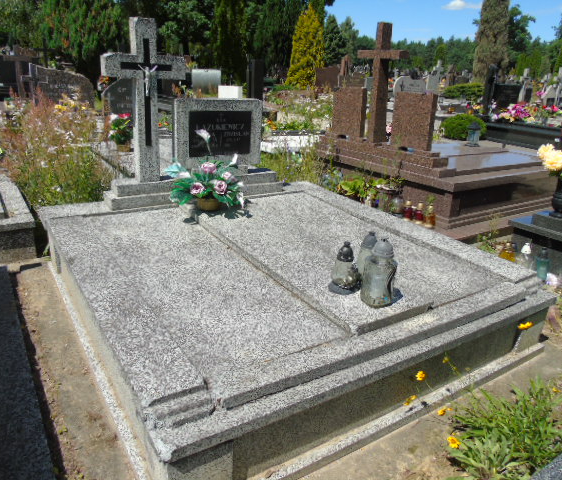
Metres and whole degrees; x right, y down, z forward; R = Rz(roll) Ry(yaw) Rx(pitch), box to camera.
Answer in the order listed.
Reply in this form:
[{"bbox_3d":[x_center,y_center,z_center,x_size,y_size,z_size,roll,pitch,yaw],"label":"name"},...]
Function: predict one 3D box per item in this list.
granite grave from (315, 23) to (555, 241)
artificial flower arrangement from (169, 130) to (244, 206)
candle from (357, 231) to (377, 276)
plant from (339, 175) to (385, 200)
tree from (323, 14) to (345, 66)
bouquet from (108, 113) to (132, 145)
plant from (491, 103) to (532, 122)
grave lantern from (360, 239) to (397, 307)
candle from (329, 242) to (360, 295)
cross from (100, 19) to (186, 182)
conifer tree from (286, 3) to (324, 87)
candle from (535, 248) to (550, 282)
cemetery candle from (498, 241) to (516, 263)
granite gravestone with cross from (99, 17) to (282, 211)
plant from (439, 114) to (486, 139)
[{"bbox_3d":[1.850,-1.361,5.091,2.200,1.770,2.000,-12,26,-35],"label":"granite grave"},{"bbox_3d":[-0.516,-0.491,3.186,0.460,0.500,0.380,-10,25,-32],"label":"artificial flower arrangement"},{"bbox_3d":[0.430,0.083,2.250,0.105,0.256,0.105,-10,24,-31],"label":"candle"},{"bbox_3d":[0.815,-0.516,4.604,0.420,0.320,0.360,-10,25,-32],"label":"plant"},{"bbox_3d":[4.288,-16.900,41.006,2.500,5.614,2.500,-10,25,-32],"label":"tree"},{"bbox_3d":[-1.706,-1.183,4.928,0.320,0.400,0.300,-10,25,-32],"label":"bouquet"},{"bbox_3d":[5.145,-2.835,10.318,0.550,0.420,0.900,-10,25,-32],"label":"plant"},{"bbox_3d":[0.439,0.140,2.043,0.140,0.295,0.140,3,20,-1],"label":"grave lantern"},{"bbox_3d":[0.311,0.117,2.185,0.135,0.225,0.135,3,20,-1],"label":"candle"},{"bbox_3d":[-0.922,-0.939,3.180,0.530,1.065,0.150,-10,25,-32],"label":"cross"},{"bbox_3d":[1.381,-10.366,25.192,2.150,4.625,2.150,3,20,-1],"label":"conifer tree"},{"bbox_3d":[1.884,0.172,3.313,0.088,0.237,0.088,-10,24,-31],"label":"candle"},{"bbox_3d":[1.690,0.120,3.450,0.115,0.210,0.115,-10,24,-31],"label":"cemetery candle"},{"bbox_3d":[-0.587,-0.911,3.369,1.400,1.210,0.280,-10,25,-32],"label":"granite gravestone with cross"},{"bbox_3d":[3.224,-1.847,8.167,0.850,0.720,0.850,-10,24,-31],"label":"plant"}]

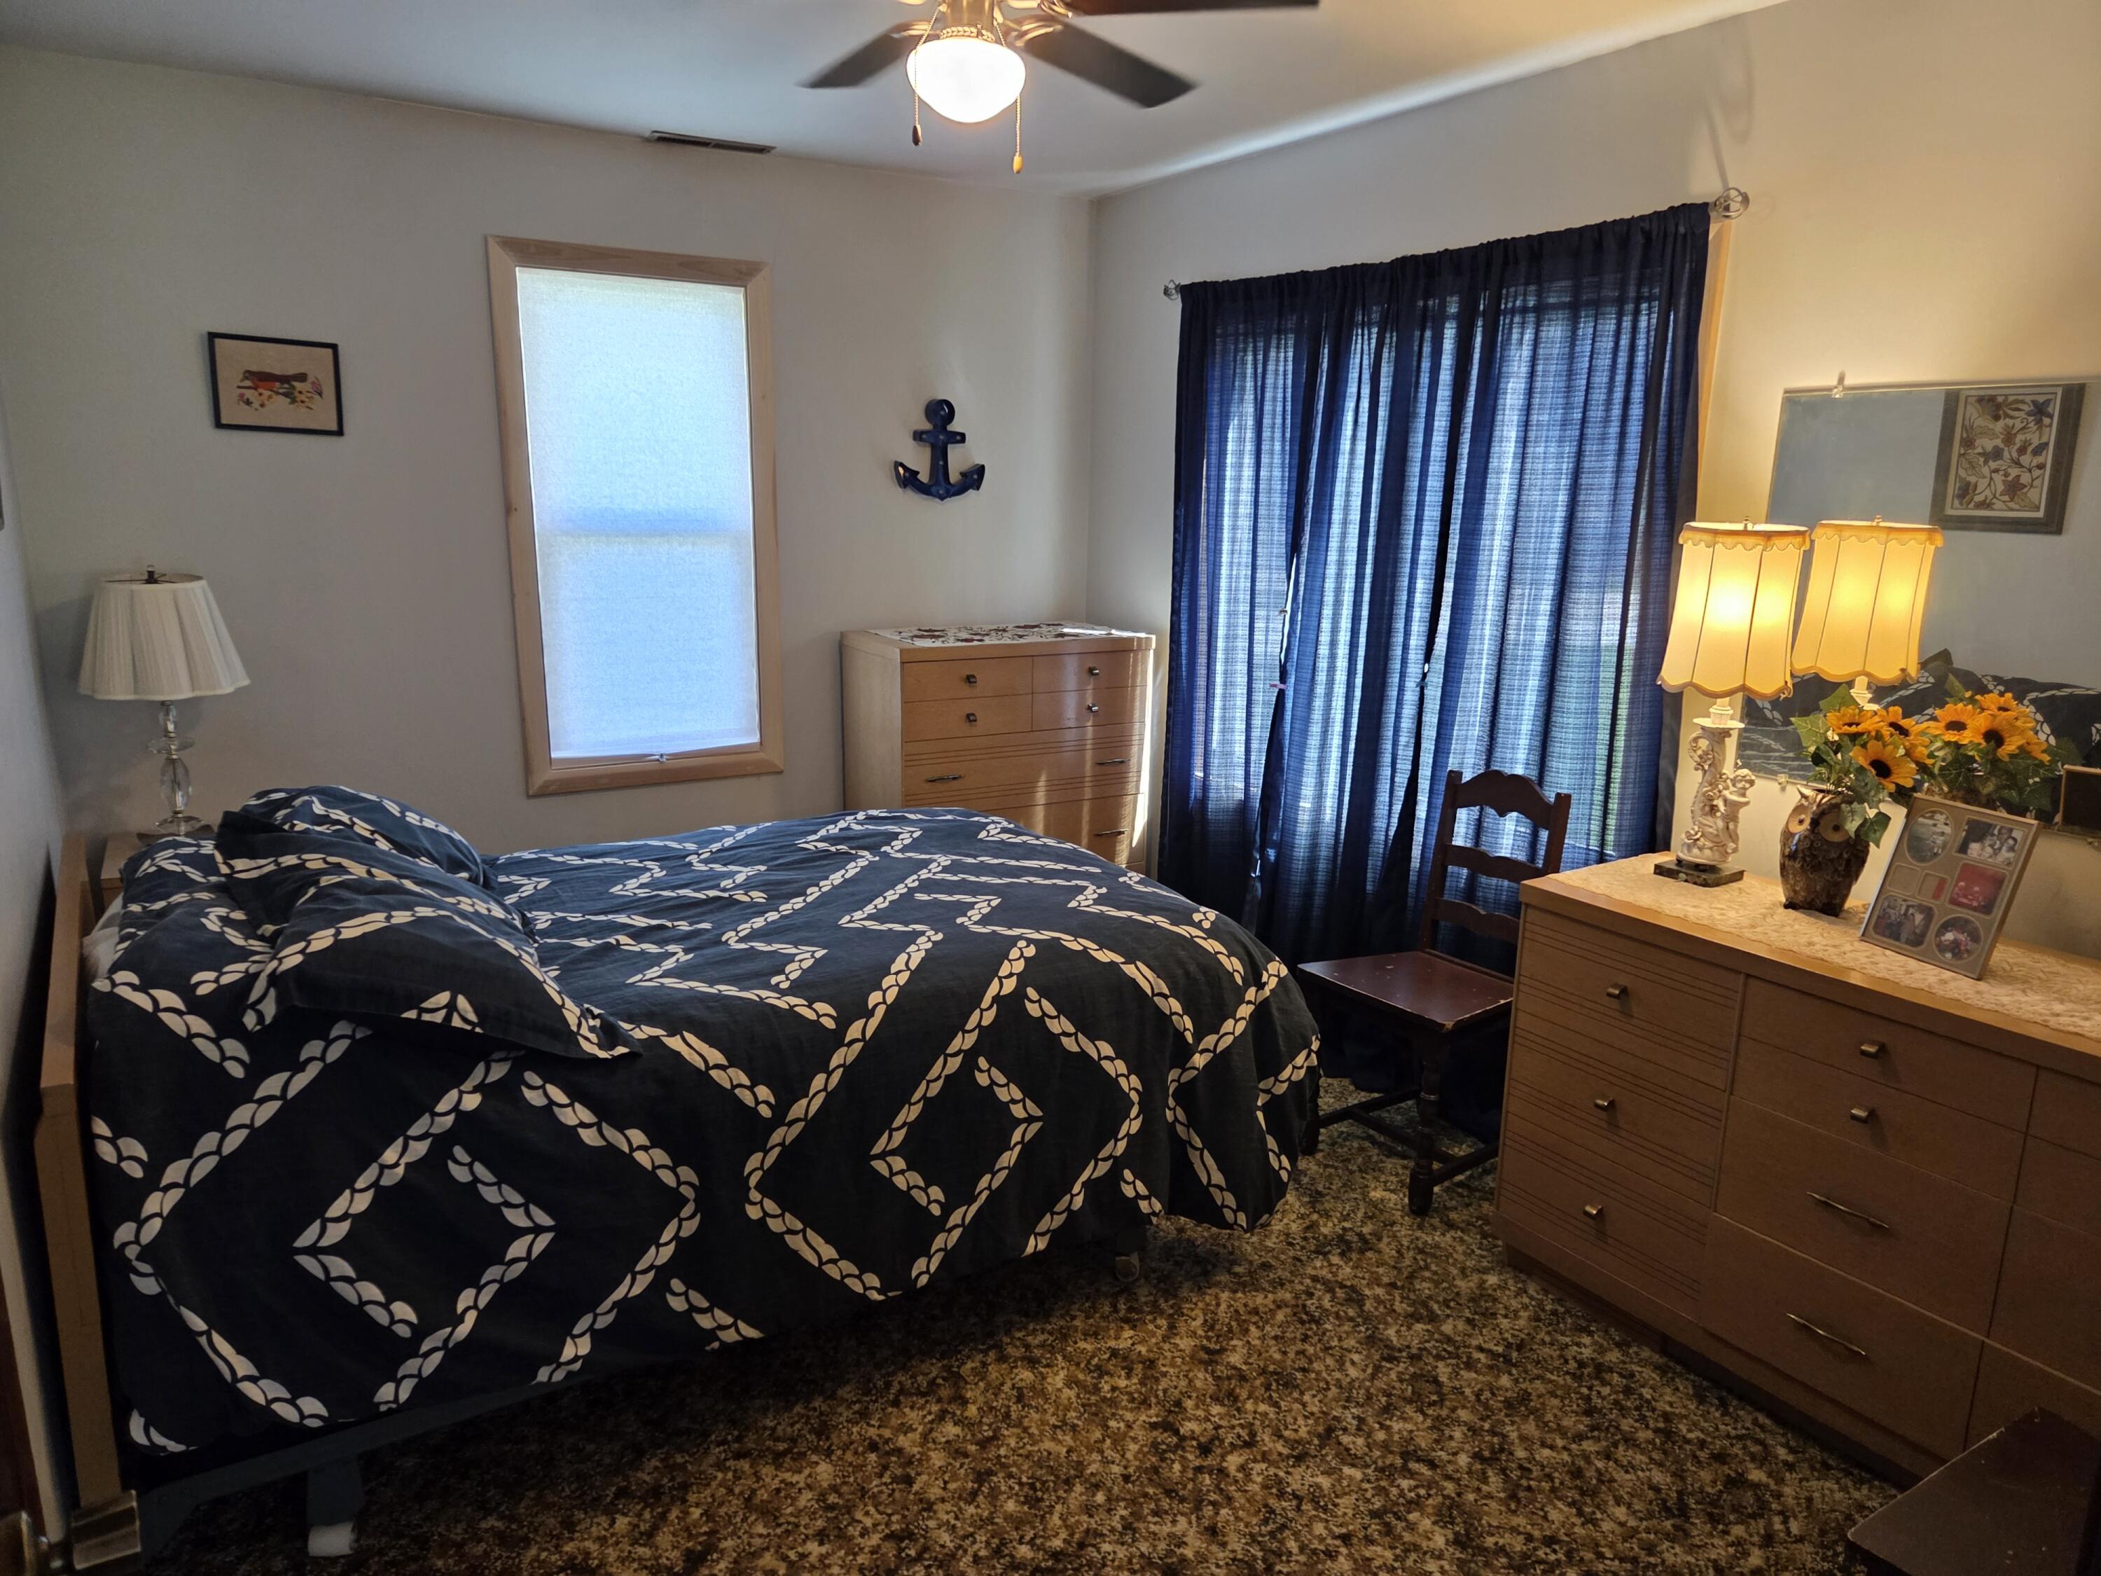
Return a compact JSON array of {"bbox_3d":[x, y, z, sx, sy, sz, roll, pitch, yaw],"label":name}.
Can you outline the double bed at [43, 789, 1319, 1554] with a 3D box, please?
[{"bbox_3d":[-0.754,0.469,2.900,2.095,0.925,1.485,-7,15,-31],"label":"double bed"}]

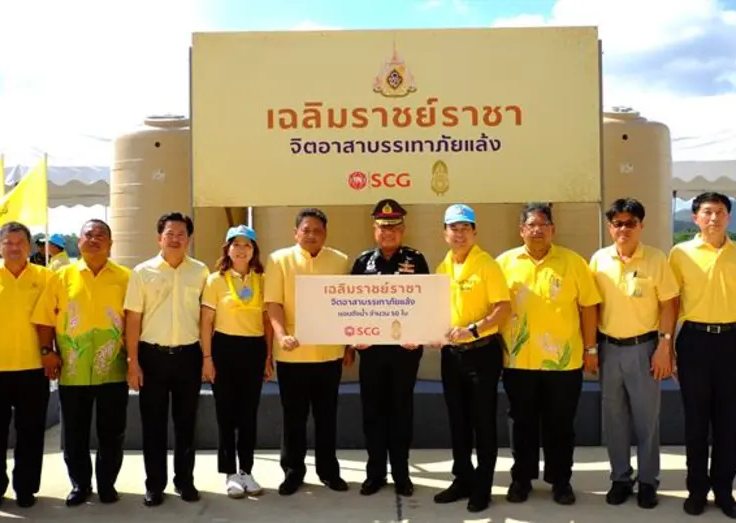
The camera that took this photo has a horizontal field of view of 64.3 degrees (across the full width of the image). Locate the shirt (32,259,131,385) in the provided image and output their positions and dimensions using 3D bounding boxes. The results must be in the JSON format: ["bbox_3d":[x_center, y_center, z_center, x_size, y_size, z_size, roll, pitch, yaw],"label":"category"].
[{"bbox_3d":[-1.668,0.348,3.460,0.550,0.730,0.310,-1,1,-19],"label":"shirt"}]

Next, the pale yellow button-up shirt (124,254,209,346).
[{"bbox_3d":[-1.180,0.229,3.440,0.480,0.540,0.270,-1,1,-16],"label":"pale yellow button-up shirt"}]

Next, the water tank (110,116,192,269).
[{"bbox_3d":[-1.683,-0.150,5.250,1.150,2.230,1.150,-1,1,-18],"label":"water tank"}]

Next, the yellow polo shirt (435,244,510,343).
[{"bbox_3d":[0.593,0.183,3.360,0.440,0.560,0.300,0,1,29],"label":"yellow polo shirt"}]

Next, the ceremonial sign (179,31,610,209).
[{"bbox_3d":[0.207,-1.048,4.250,2.950,1.280,0.080,0,1,1],"label":"ceremonial sign"}]

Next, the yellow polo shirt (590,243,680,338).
[{"bbox_3d":[1.533,0.167,3.370,0.500,0.560,0.280,0,1,27],"label":"yellow polo shirt"}]

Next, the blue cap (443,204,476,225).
[{"bbox_3d":[0.520,-0.266,3.310,0.185,0.125,0.260,0,1,10],"label":"blue cap"}]

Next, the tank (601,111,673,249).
[{"bbox_3d":[2.078,-0.230,5.329,1.250,2.330,1.250,-1,0,0],"label":"tank"}]

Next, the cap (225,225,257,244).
[{"bbox_3d":[-0.768,-0.160,3.530,0.185,0.135,0.260,-1,1,-15],"label":"cap"}]

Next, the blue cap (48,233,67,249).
[{"bbox_3d":[-3.269,-0.213,6.100,0.270,0.150,0.180,15,3,9],"label":"blue cap"}]

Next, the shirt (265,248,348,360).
[{"bbox_3d":[-0.376,0.257,3.580,0.510,0.720,0.320,-1,0,-10],"label":"shirt"}]

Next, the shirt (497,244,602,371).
[{"bbox_3d":[1.062,0.269,3.430,0.580,0.740,0.360,0,1,23],"label":"shirt"}]

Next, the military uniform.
[{"bbox_3d":[0.131,0.507,3.580,0.490,1.760,0.360,-1,0,0],"label":"military uniform"}]

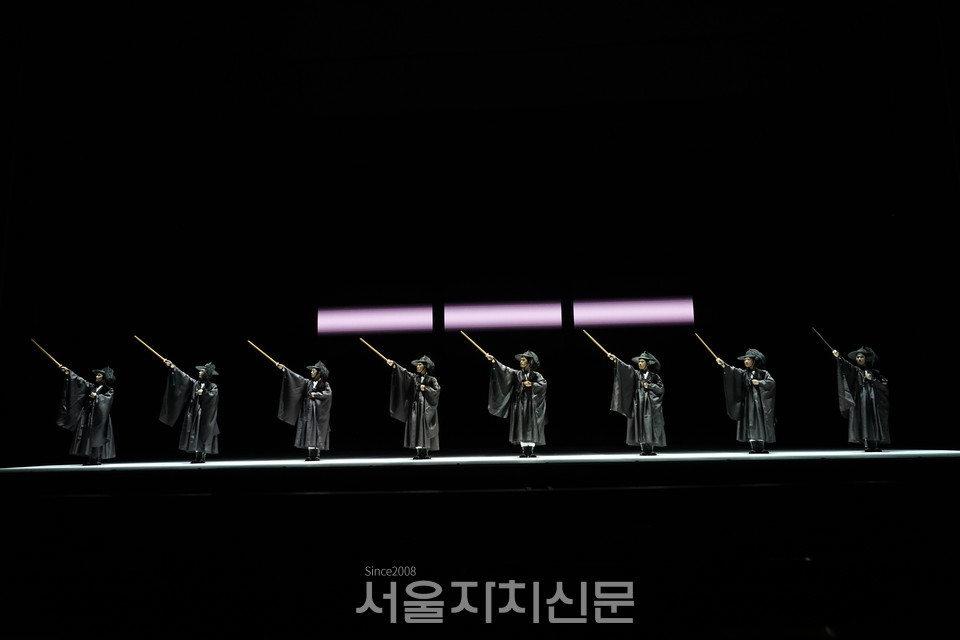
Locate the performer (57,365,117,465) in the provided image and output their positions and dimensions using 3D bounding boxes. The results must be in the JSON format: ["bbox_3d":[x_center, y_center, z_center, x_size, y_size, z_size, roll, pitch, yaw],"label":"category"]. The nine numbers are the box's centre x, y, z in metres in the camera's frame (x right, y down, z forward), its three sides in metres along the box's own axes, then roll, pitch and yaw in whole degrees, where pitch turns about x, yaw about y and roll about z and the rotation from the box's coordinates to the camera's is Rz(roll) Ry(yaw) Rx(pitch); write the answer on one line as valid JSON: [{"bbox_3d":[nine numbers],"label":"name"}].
[{"bbox_3d":[-7.323,1.774,12.930,1.037,1.629,0.600,-4,-9,16],"label":"performer"}]

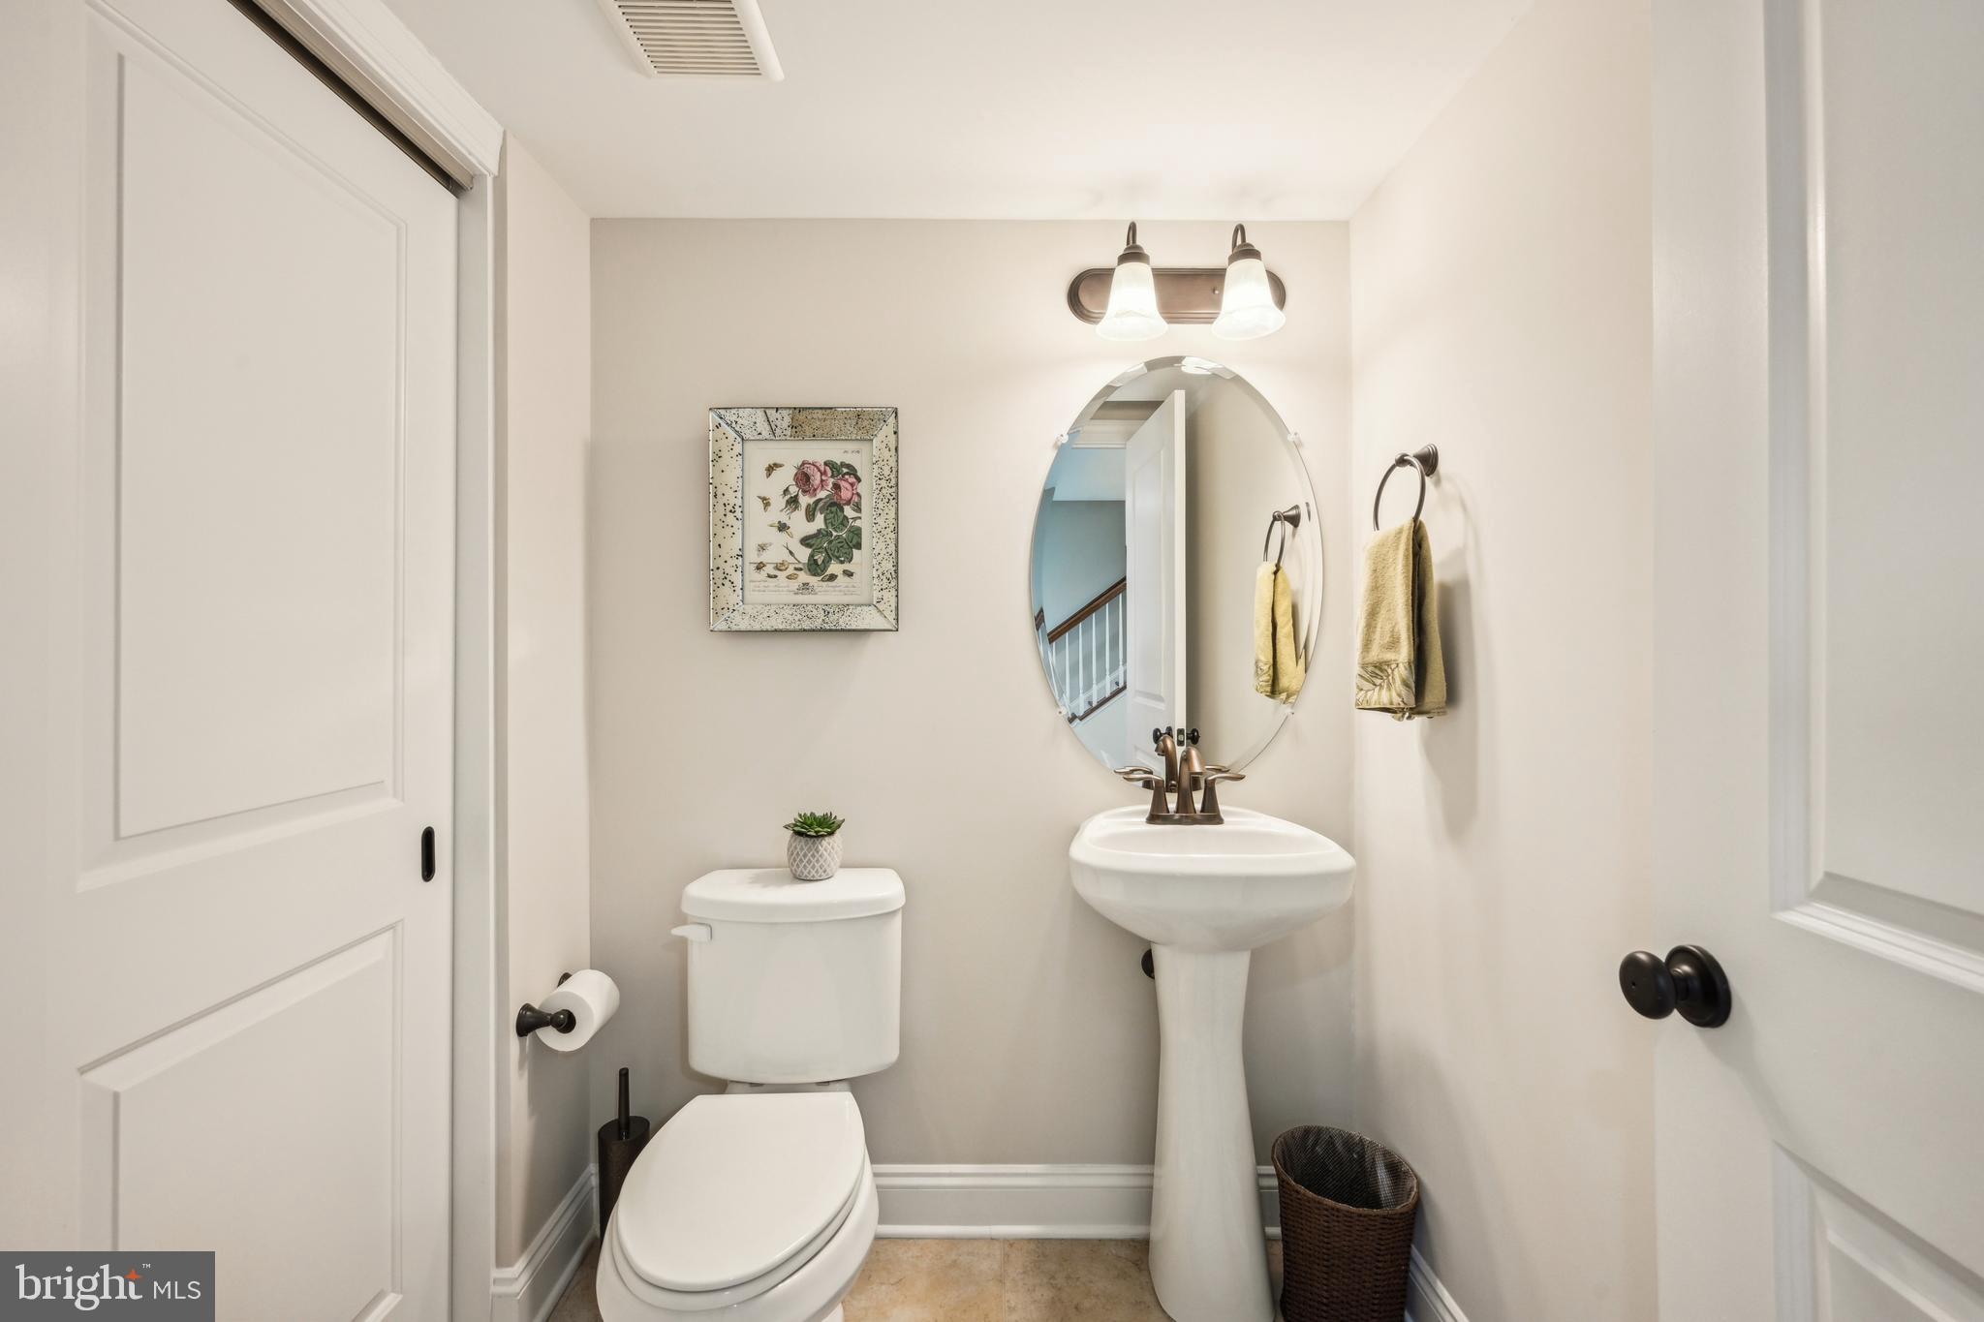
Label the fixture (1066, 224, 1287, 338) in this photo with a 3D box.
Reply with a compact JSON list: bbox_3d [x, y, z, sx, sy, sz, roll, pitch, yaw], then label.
[{"bbox_3d":[0.384,-0.757,1.732,0.452,0.237,0.190,0,1,0],"label":"fixture"}]

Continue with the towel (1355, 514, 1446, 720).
[{"bbox_3d":[0.693,-0.070,1.497,0.080,0.330,0.195,0,1,0],"label":"towel"}]

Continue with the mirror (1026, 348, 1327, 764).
[{"bbox_3d":[0.384,-0.178,1.827,0.608,0.905,0.016,0,1,0],"label":"mirror"}]

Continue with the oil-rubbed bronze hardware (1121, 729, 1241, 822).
[{"bbox_3d":[0.386,0.245,1.712,0.246,0.158,0.168,0,1,0],"label":"oil-rubbed bronze hardware"}]

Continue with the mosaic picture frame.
[{"bbox_3d":[-0.381,-0.287,1.810,0.385,0.457,0.045,0,1,0],"label":"mosaic picture frame"}]

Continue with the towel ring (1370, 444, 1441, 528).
[{"bbox_3d":[0.720,-0.279,1.497,0.068,0.180,0.170,0,1,0],"label":"towel ring"}]

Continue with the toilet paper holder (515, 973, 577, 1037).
[{"bbox_3d":[-0.794,0.635,1.645,0.076,0.058,0.203,0,1,0],"label":"toilet paper holder"}]

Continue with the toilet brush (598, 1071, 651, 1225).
[{"bbox_3d":[-0.725,1.003,1.740,0.100,0.405,0.100,0,1,0],"label":"toilet brush"}]

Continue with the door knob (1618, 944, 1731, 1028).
[{"bbox_3d":[0.565,0.275,0.742,0.058,0.070,0.070,0,1,5],"label":"door knob"}]

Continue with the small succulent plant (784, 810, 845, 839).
[{"bbox_3d":[-0.347,0.318,1.715,0.115,0.053,0.112,0,1,0],"label":"small succulent plant"}]

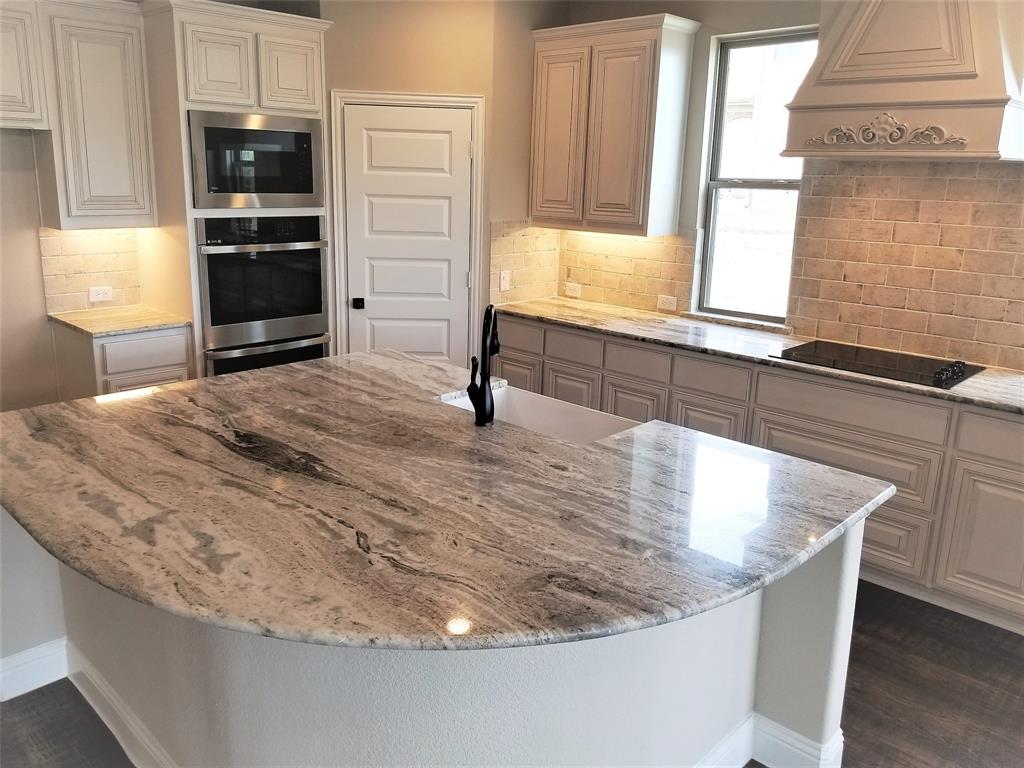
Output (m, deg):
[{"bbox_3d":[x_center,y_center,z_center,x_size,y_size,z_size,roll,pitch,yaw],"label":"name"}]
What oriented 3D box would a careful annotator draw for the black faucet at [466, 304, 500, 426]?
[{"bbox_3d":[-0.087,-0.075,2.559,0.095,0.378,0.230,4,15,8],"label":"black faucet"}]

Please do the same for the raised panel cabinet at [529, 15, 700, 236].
[{"bbox_3d":[0.559,-1.493,4.582,0.959,1.147,0.406,15,20,40],"label":"raised panel cabinet"}]

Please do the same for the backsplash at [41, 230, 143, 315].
[{"bbox_3d":[-2.338,-0.646,4.290,0.013,0.460,0.495,15,20,40],"label":"backsplash"}]

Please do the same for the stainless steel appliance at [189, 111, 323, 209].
[{"bbox_3d":[-1.484,-1.218,4.217,0.421,0.472,0.768,15,20,40],"label":"stainless steel appliance"}]

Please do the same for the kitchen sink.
[{"bbox_3d":[0.103,0.226,2.743,0.737,0.242,0.433,15,20,40],"label":"kitchen sink"}]

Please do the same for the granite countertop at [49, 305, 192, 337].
[{"bbox_3d":[-2.094,-0.338,4.113,0.696,0.031,0.486,15,20,40],"label":"granite countertop"}]

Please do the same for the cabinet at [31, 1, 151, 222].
[{"bbox_3d":[-2.172,-1.367,3.947,0.394,1.114,0.476,15,20,40],"label":"cabinet"}]

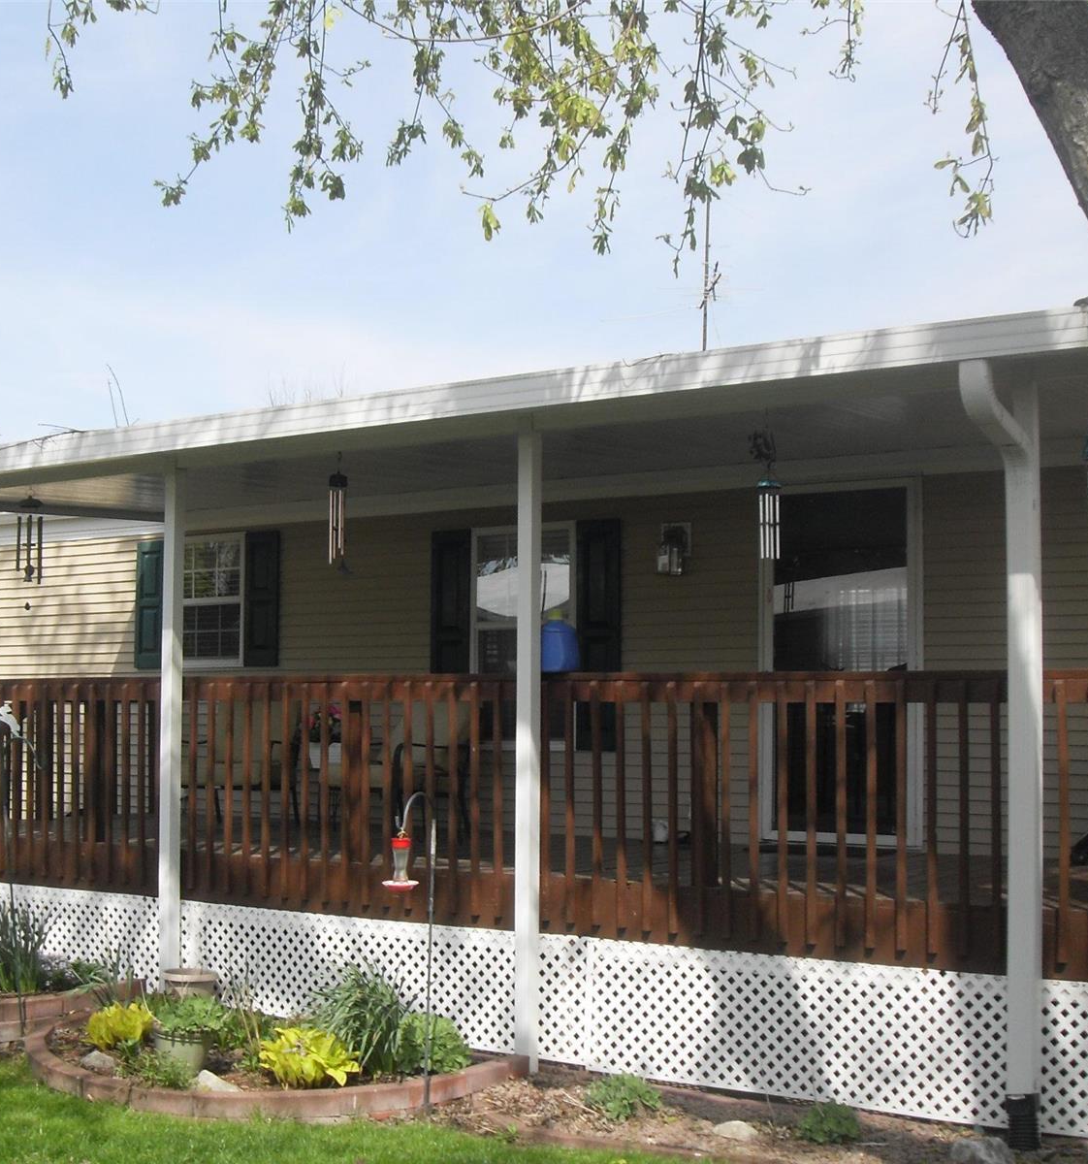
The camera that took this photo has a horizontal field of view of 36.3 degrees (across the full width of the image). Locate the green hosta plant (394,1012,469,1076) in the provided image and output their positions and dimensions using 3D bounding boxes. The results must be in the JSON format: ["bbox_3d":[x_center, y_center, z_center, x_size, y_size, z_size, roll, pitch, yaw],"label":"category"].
[{"bbox_3d":[-0.464,1.916,6.950,0.318,0.242,0.318,0,-4,0],"label":"green hosta plant"}]

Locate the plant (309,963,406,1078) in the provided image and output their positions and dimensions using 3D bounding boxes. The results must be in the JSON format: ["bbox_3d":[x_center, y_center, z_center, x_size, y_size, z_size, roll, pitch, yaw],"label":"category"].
[{"bbox_3d":[-0.803,1.902,7.200,0.420,0.420,0.400,0,-4,0],"label":"plant"}]

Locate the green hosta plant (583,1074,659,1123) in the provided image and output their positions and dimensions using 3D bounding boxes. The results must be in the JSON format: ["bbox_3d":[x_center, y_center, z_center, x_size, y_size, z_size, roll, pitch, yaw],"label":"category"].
[{"bbox_3d":[0.315,2.032,6.630,0.300,0.170,0.290,0,-4,3],"label":"green hosta plant"}]

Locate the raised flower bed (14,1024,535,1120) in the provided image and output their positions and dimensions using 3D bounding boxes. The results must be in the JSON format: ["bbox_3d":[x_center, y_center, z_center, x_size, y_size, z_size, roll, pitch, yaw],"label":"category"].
[{"bbox_3d":[-1.370,2.131,7.200,2.380,0.110,1.220,-1,-5,20],"label":"raised flower bed"}]

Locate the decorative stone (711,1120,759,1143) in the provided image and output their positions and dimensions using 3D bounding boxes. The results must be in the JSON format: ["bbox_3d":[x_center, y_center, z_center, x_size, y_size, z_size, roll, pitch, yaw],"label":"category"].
[{"bbox_3d":[0.739,2.128,6.420,0.185,0.090,0.130,-3,-5,34],"label":"decorative stone"}]

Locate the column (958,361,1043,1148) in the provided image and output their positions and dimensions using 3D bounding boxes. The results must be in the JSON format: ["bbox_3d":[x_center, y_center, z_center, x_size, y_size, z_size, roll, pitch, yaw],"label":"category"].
[{"bbox_3d":[1.678,0.670,6.060,0.105,2.930,0.600,-3,-5,34],"label":"column"}]

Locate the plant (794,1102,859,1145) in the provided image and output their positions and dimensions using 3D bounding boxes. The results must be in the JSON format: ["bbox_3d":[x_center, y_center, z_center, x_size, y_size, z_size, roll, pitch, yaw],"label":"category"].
[{"bbox_3d":[1.096,2.095,6.420,0.250,0.145,0.240,0,-4,0],"label":"plant"}]

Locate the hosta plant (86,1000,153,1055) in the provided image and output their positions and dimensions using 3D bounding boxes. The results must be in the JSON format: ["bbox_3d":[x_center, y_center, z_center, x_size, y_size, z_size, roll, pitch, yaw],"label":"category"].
[{"bbox_3d":[-1.967,2.046,7.717,0.310,0.220,0.290,1,-5,-14],"label":"hosta plant"}]

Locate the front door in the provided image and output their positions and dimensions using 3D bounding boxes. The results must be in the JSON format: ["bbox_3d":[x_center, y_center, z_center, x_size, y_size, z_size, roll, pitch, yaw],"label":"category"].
[{"bbox_3d":[1.546,0.413,8.668,0.808,1.879,0.061,-2,-4,33],"label":"front door"}]

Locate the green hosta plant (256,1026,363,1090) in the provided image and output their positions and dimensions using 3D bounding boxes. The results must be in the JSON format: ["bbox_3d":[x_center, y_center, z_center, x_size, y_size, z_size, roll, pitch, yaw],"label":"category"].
[{"bbox_3d":[-0.950,1.901,6.716,0.404,0.224,0.404,0,-4,0],"label":"green hosta plant"}]

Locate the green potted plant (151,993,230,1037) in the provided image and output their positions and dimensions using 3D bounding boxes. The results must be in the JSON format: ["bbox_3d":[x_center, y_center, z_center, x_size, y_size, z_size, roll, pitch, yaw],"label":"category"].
[{"bbox_3d":[-1.531,1.868,7.150,0.340,0.170,0.330,0,-4,0],"label":"green potted plant"}]

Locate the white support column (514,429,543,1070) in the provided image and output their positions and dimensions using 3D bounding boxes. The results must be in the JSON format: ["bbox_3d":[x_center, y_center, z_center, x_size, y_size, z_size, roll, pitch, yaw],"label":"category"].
[{"bbox_3d":[-0.073,0.737,7.443,0.076,2.860,0.076,-3,-5,34],"label":"white support column"}]

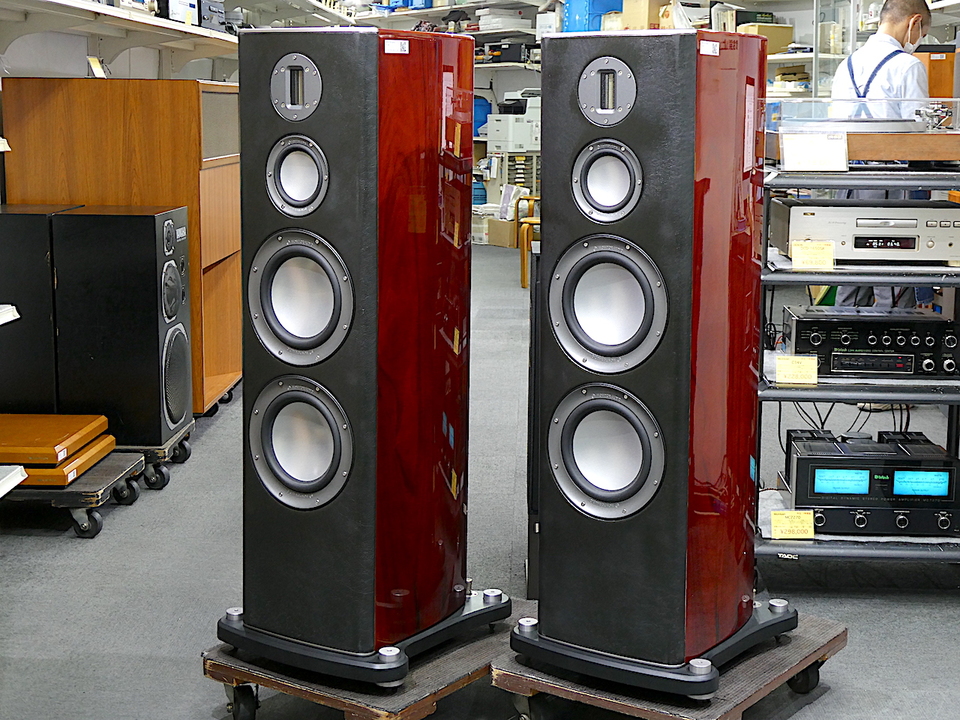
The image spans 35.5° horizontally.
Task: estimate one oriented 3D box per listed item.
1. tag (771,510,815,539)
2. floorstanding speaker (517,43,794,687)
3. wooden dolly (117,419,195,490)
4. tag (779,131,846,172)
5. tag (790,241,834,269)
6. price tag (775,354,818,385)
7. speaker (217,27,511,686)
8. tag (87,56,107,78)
[{"bbox_3d":[0.750,0.397,3.590,0.102,0.069,0.015,1,-9,2],"label":"tag"},{"bbox_3d":[0.348,-0.011,2.715,0.400,1.115,0.465,7,11,36],"label":"floorstanding speaker"},{"bbox_3d":[-1.219,0.277,4.626,0.600,0.120,0.440,1,9,1],"label":"wooden dolly"},{"bbox_3d":[0.773,-0.481,3.467,0.156,0.103,0.020,1,-17,2],"label":"tag"},{"bbox_3d":[0.780,-0.244,3.506,0.099,0.069,0.015,1,-5,2],"label":"tag"},{"bbox_3d":[0.751,0.024,3.549,0.099,0.069,0.015,1,-5,2],"label":"price tag"},{"bbox_3d":[-0.195,-0.024,2.754,0.400,1.115,0.465,6,11,33],"label":"speaker"},{"bbox_3d":[-1.276,-0.973,4.990,0.015,0.078,0.100,-25,5,10],"label":"tag"}]

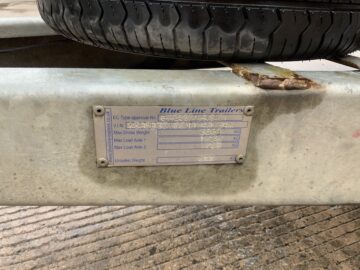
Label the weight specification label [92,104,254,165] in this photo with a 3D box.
[{"bbox_3d":[-0.004,0.002,0.233,0.120,0.051,0.002,-1,26,-9],"label":"weight specification label"}]

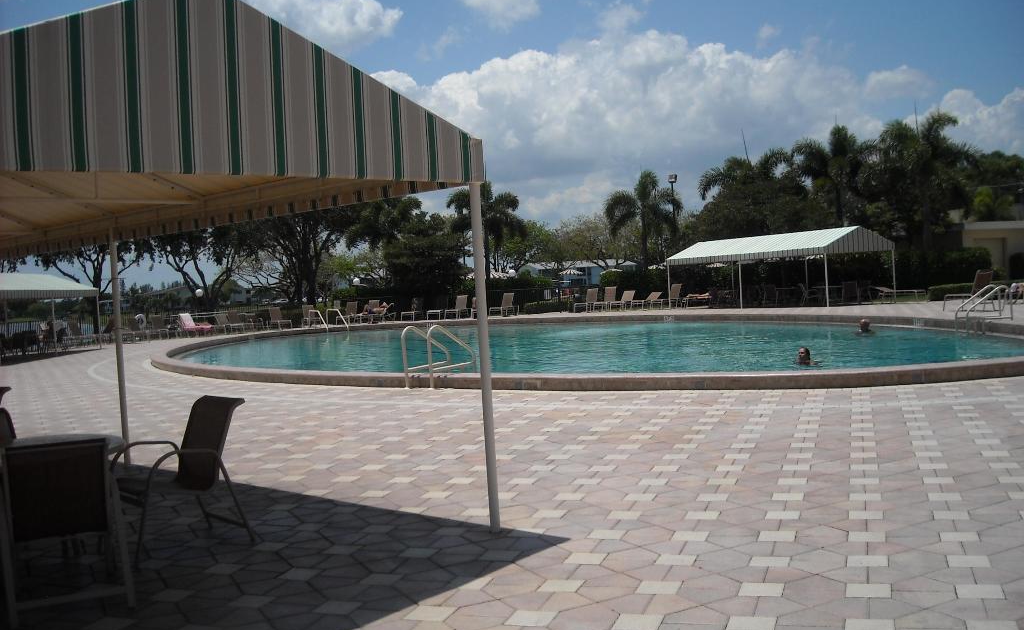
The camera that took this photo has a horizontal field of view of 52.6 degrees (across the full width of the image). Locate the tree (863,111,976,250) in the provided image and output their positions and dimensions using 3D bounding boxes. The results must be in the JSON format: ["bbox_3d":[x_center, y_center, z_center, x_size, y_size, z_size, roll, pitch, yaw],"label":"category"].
[{"bbox_3d":[18.323,-4.894,46.880,4.900,8.000,4.900,-3,2,0],"label":"tree"}]

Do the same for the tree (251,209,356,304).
[{"bbox_3d":[-14.028,-4.090,70.000,7.500,8.300,7.200,-3,1,0],"label":"tree"}]

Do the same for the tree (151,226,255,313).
[{"bbox_3d":[-19.665,-3.155,66.000,7.100,7.600,7.000,-3,1,0],"label":"tree"}]

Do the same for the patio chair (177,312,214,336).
[{"bbox_3d":[-14.779,0.436,48.500,1.600,1.050,0.680,-2,2,45],"label":"patio chair"}]

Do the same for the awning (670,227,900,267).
[{"bbox_3d":[11.750,-3.080,46.700,3.800,1.000,10.400,-4,2,-28],"label":"awning"}]

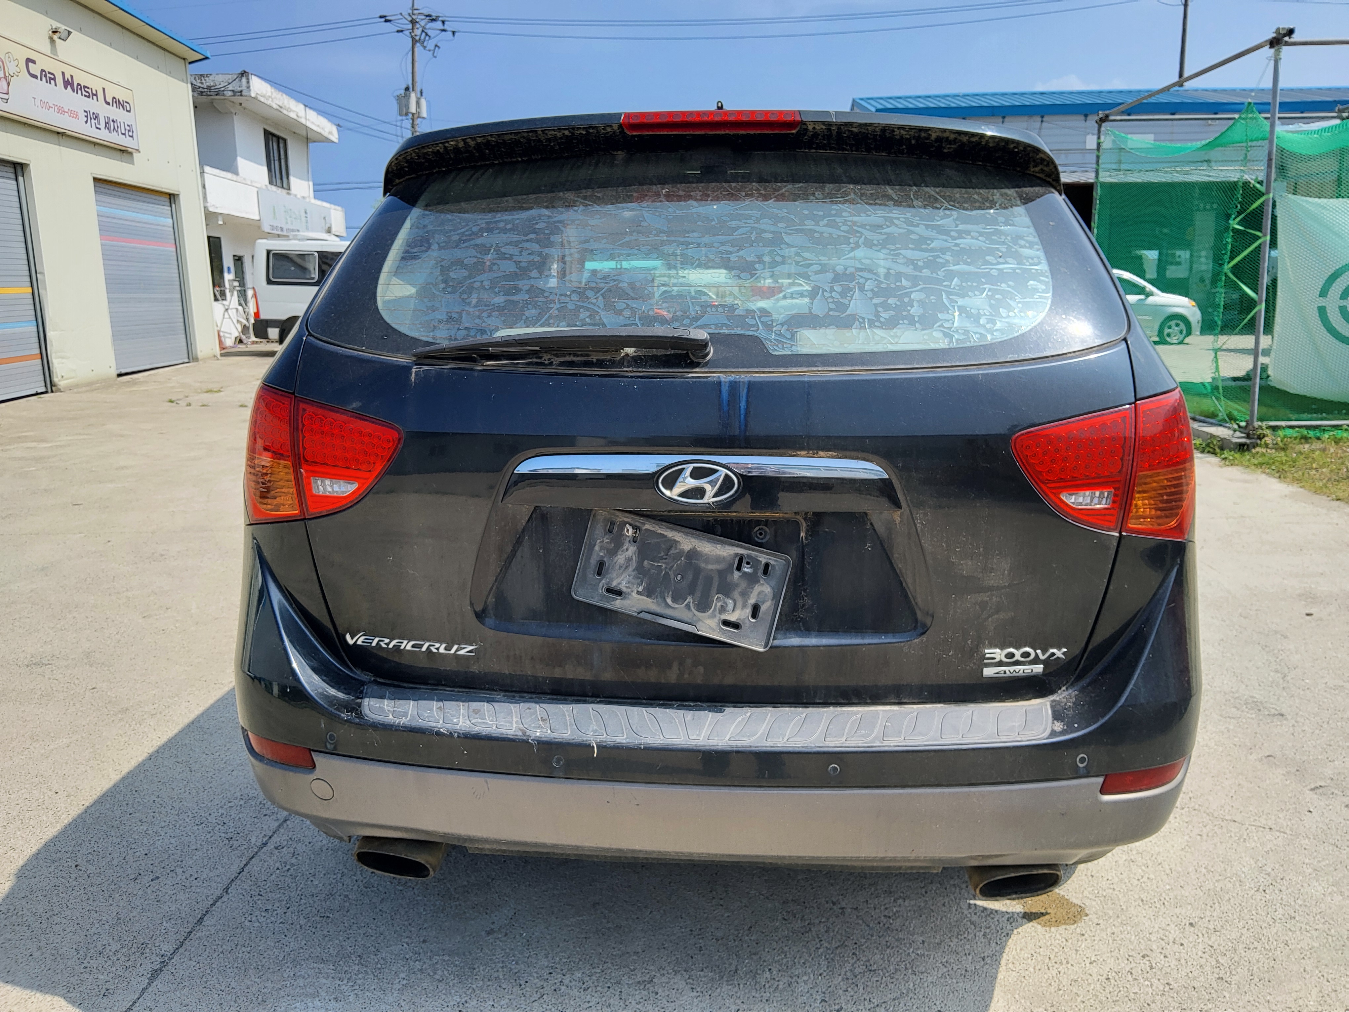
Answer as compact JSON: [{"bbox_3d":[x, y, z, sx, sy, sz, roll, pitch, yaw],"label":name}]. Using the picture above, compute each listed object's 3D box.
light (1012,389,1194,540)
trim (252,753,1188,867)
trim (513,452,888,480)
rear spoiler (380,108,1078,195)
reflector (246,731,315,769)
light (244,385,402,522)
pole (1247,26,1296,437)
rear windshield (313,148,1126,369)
[{"bbox_3d":[0.757,-0.065,1.782,0.395,0.255,0.210,-3,13,-11],"label":"light"},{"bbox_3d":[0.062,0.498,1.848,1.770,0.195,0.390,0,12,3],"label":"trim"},{"bbox_3d":[0.039,-0.065,1.665,0.625,0.042,0.050,0,12,3],"label":"trim"},{"bbox_3d":[0.078,-0.643,1.869,1.265,0.145,0.290,0,12,3],"label":"rear spoiler"},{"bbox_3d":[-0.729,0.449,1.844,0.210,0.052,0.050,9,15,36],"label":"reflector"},{"bbox_3d":[-0.639,-0.083,1.849,0.385,0.250,0.210,4,13,17],"label":"light"},{"bbox_3d":[4.846,-2.176,8.295,0.065,3.198,0.065,-2,12,3],"label":"pole"},{"bbox_3d":[0.065,-0.435,1.849,1.470,0.510,0.140,0,-24,3],"label":"rear windshield"}]

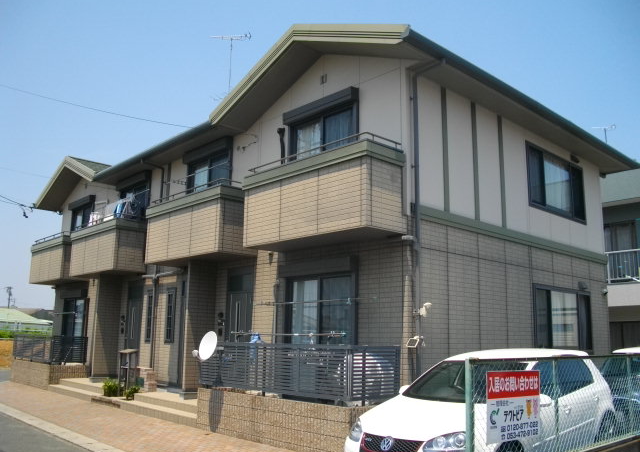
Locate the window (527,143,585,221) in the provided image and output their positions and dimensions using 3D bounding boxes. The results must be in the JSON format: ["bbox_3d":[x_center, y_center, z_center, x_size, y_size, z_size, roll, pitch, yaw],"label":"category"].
[{"bbox_3d":[5.114,-0.858,12.302,2.660,1.330,0.110,11,-15,-42],"label":"window"}]

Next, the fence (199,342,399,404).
[{"bbox_3d":[-0.515,2.334,9.421,1.040,0.780,3.770,11,-15,-42],"label":"fence"}]

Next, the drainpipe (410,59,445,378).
[{"bbox_3d":[1.625,0.330,8.345,0.100,5.800,0.630,11,-15,-42],"label":"drainpipe"}]

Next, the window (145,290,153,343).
[{"bbox_3d":[-4.217,2.246,14.325,0.100,1.330,0.440,11,-15,-42],"label":"window"}]

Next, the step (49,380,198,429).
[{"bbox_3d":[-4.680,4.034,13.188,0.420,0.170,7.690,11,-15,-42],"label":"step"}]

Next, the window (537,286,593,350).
[{"bbox_3d":[5.055,1.933,11.752,2.660,1.320,0.110,11,-15,-42],"label":"window"}]

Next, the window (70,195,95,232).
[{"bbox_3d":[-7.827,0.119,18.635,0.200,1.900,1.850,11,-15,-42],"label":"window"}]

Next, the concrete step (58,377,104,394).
[{"bbox_3d":[-5.928,4.290,15.356,0.900,0.150,3.300,11,-15,-42],"label":"concrete step"}]

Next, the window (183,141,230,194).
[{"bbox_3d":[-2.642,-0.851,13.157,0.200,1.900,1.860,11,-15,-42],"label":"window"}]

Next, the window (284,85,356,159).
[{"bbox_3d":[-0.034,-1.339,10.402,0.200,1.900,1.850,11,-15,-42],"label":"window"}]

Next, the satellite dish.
[{"bbox_3d":[-1.957,2.063,9.846,0.300,0.540,0.480,11,-15,-42],"label":"satellite dish"}]

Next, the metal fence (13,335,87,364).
[{"bbox_3d":[-8.407,3.810,17.759,1.040,0.740,3.580,11,-15,-42],"label":"metal fence"}]

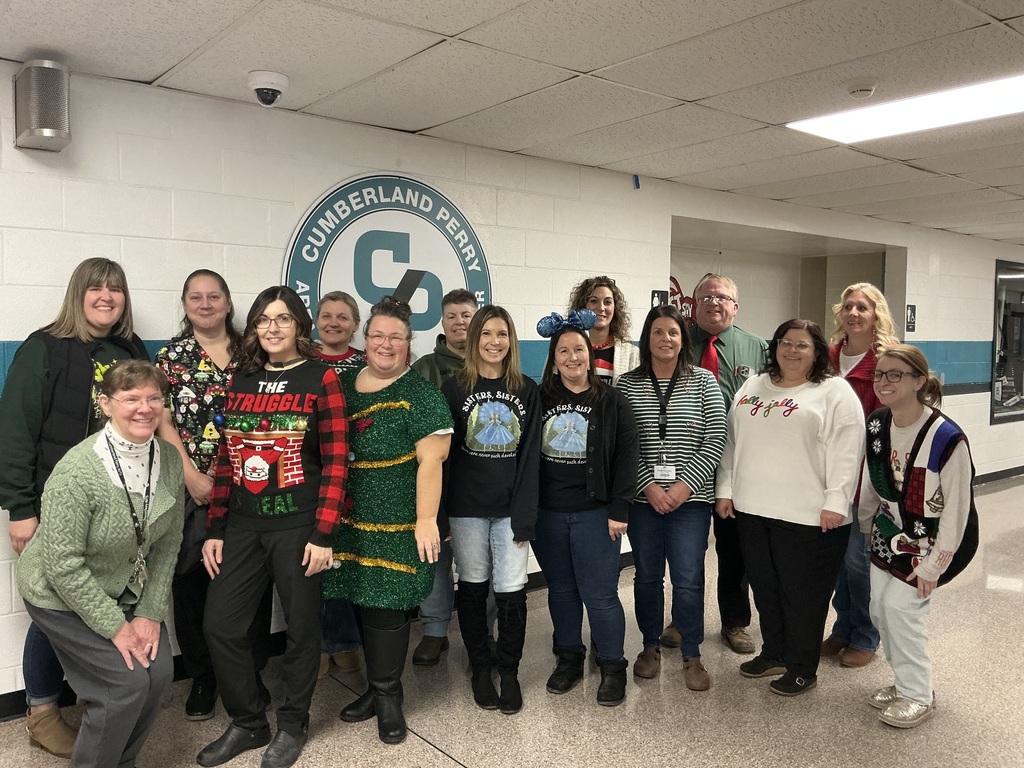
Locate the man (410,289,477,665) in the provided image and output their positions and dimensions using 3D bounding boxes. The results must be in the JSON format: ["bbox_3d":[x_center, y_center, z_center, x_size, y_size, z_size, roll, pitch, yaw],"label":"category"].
[{"bbox_3d":[-0.307,0.396,3.770,0.490,1.649,0.320,0,3,6],"label":"man"}]

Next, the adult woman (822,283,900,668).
[{"bbox_3d":[1.590,0.381,3.800,0.480,1.682,0.330,2,4,30],"label":"adult woman"}]

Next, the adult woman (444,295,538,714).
[{"bbox_3d":[-0.079,0.471,3.314,0.450,1.563,0.370,1,3,6],"label":"adult woman"}]

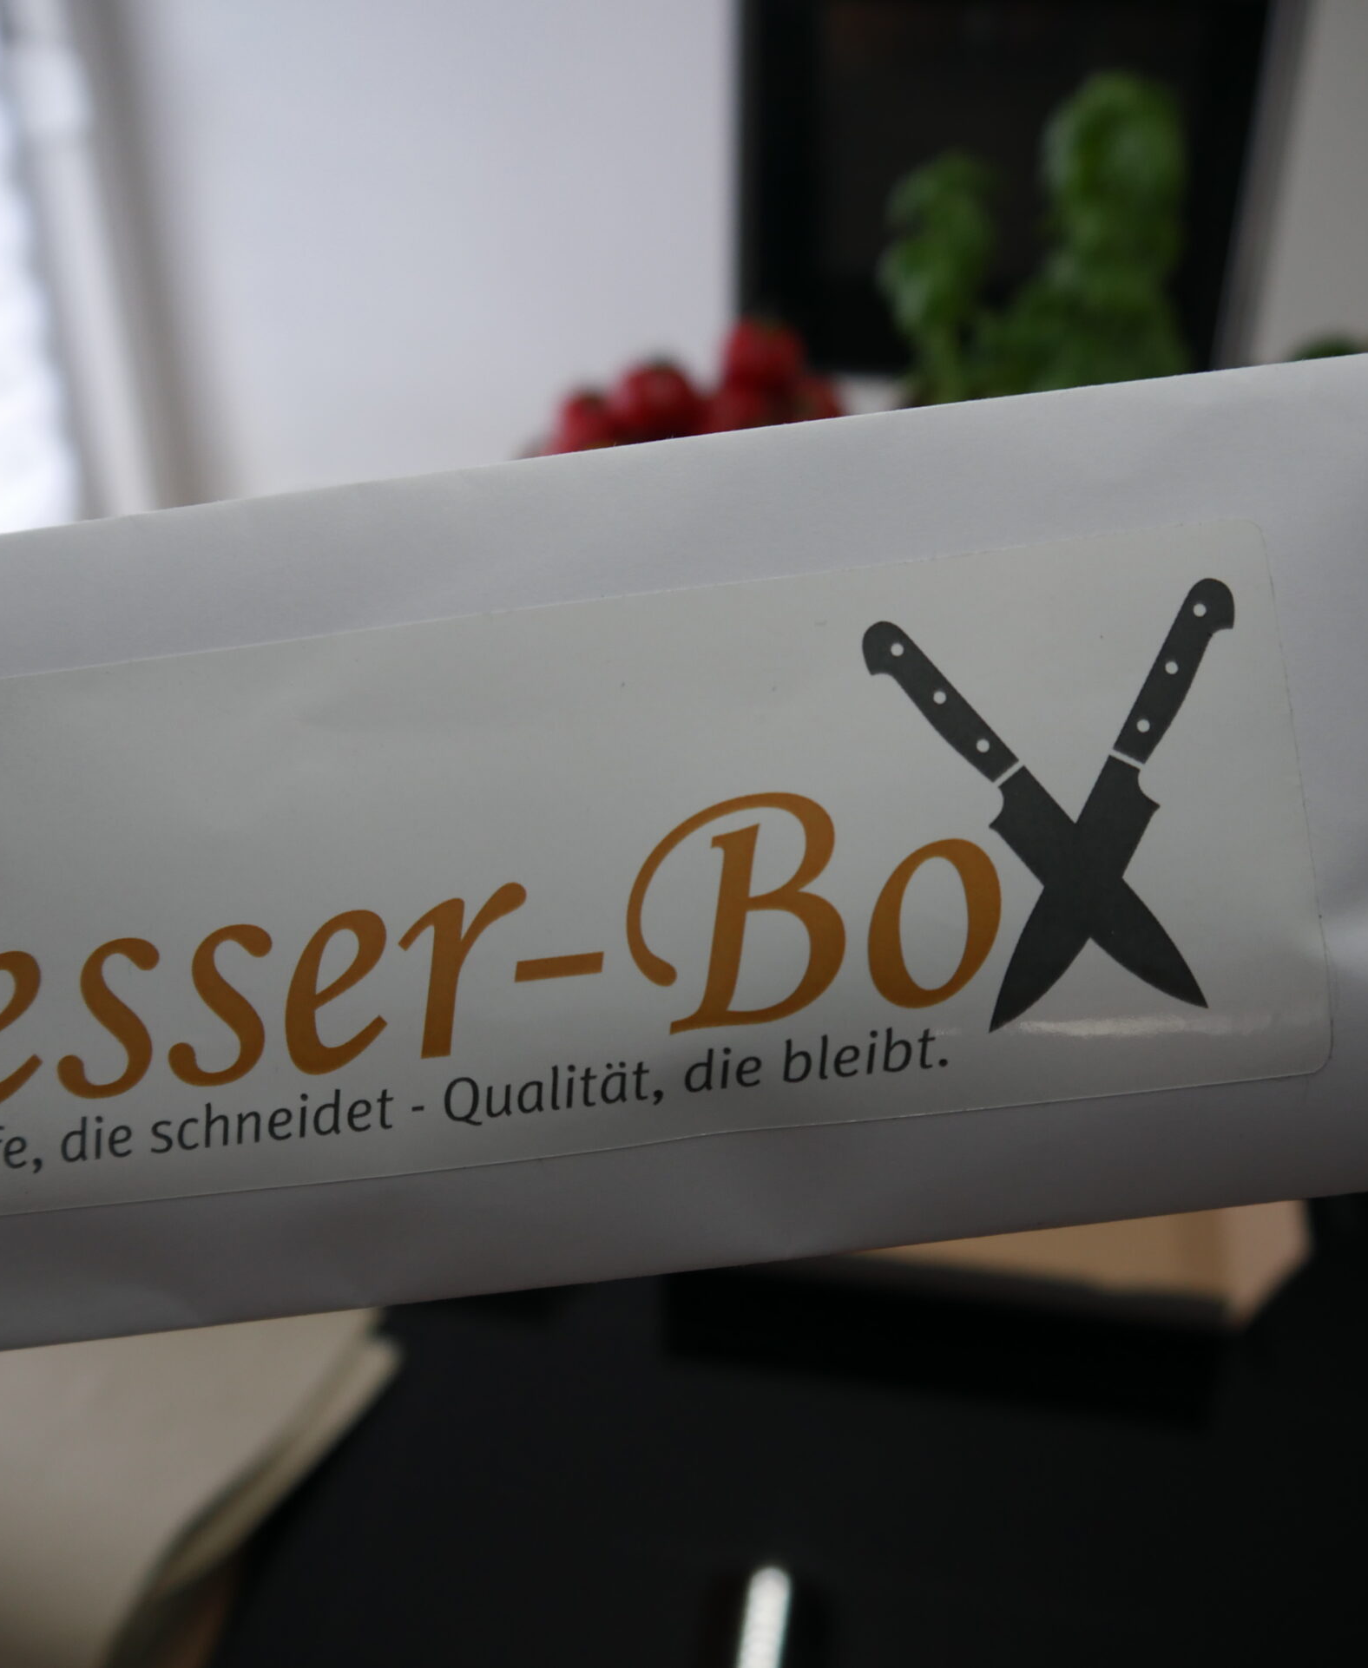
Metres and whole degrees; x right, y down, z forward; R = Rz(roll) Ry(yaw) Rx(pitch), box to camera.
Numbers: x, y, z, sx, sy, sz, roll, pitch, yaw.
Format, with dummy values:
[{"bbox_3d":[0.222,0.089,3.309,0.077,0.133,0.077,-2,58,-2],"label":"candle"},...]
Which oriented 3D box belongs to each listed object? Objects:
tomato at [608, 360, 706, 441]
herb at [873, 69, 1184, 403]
[{"bbox_3d":[-0.016,-0.250,1.050,0.051,0.047,0.051,-1,33,0],"label":"tomato"},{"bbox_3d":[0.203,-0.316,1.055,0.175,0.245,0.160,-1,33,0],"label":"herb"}]

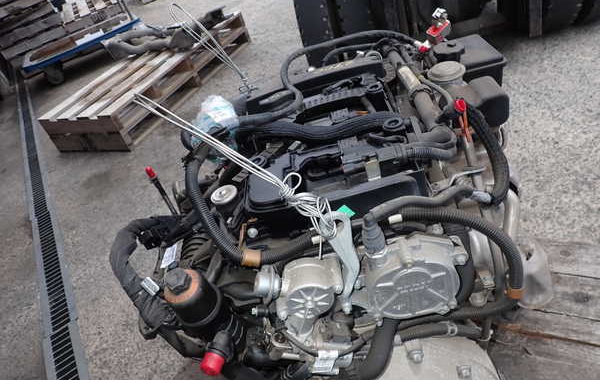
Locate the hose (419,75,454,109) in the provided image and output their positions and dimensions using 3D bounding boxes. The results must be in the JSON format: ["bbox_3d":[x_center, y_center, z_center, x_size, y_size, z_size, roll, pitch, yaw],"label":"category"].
[{"bbox_3d":[0.246,-0.179,0.774,0.028,0.013,0.090,-28,62,-13],"label":"hose"}]

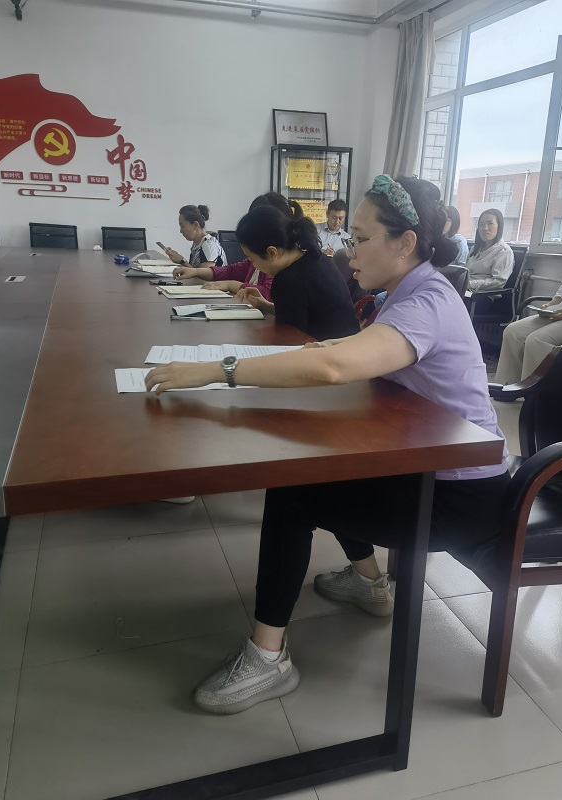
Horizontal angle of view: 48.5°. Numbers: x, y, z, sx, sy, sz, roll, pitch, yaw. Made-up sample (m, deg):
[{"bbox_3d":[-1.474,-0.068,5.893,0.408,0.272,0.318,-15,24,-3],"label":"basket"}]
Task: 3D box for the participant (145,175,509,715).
[{"bbox_3d":[0.133,0.072,1.584,0.940,1.205,0.590,-2,18,-12],"label":"participant"}]

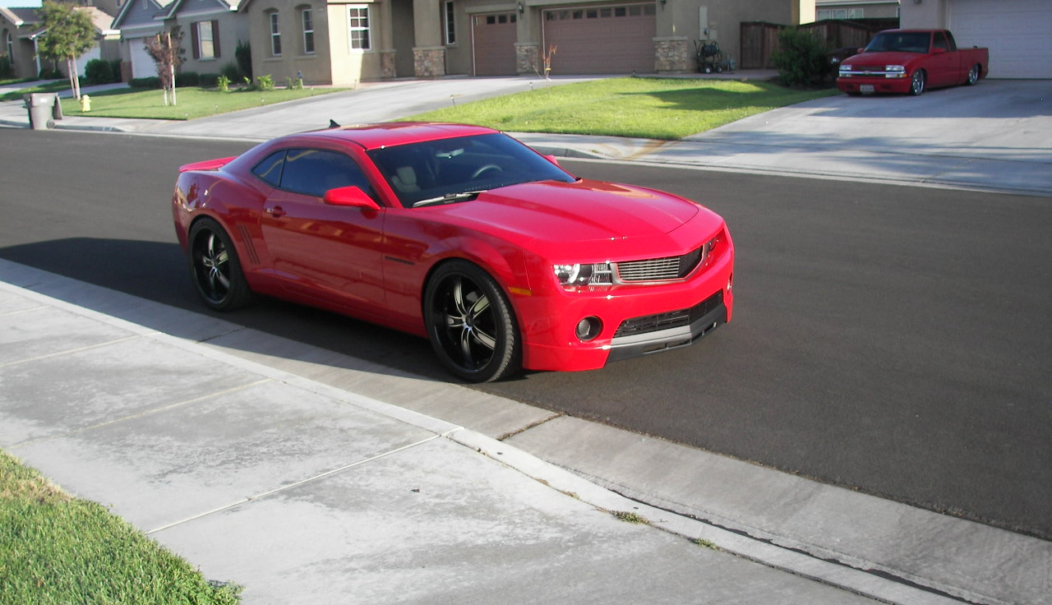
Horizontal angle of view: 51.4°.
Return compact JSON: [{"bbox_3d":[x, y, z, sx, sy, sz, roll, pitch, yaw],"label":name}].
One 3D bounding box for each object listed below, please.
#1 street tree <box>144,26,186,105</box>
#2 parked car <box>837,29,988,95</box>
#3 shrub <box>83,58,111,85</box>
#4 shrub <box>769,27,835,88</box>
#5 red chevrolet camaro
[{"bbox_3d":[-12.641,-8.261,38.300,1.429,2.702,1.429,-7,14,-18],"label":"street tree"},{"bbox_3d":[8.927,-5.566,24.919,1.760,1.420,5.050,10,19,41],"label":"parked car"},{"bbox_3d":[-21.977,-11.840,56.000,1.341,1.318,1.341,-7,14,-21],"label":"shrub"},{"bbox_3d":[6.900,-6.118,27.400,1.557,1.528,1.557,1,14,14],"label":"shrub"},{"bbox_3d":[-0.775,-0.590,7.933,4.840,1.400,1.950,11,19,44],"label":"red chevrolet camaro"}]

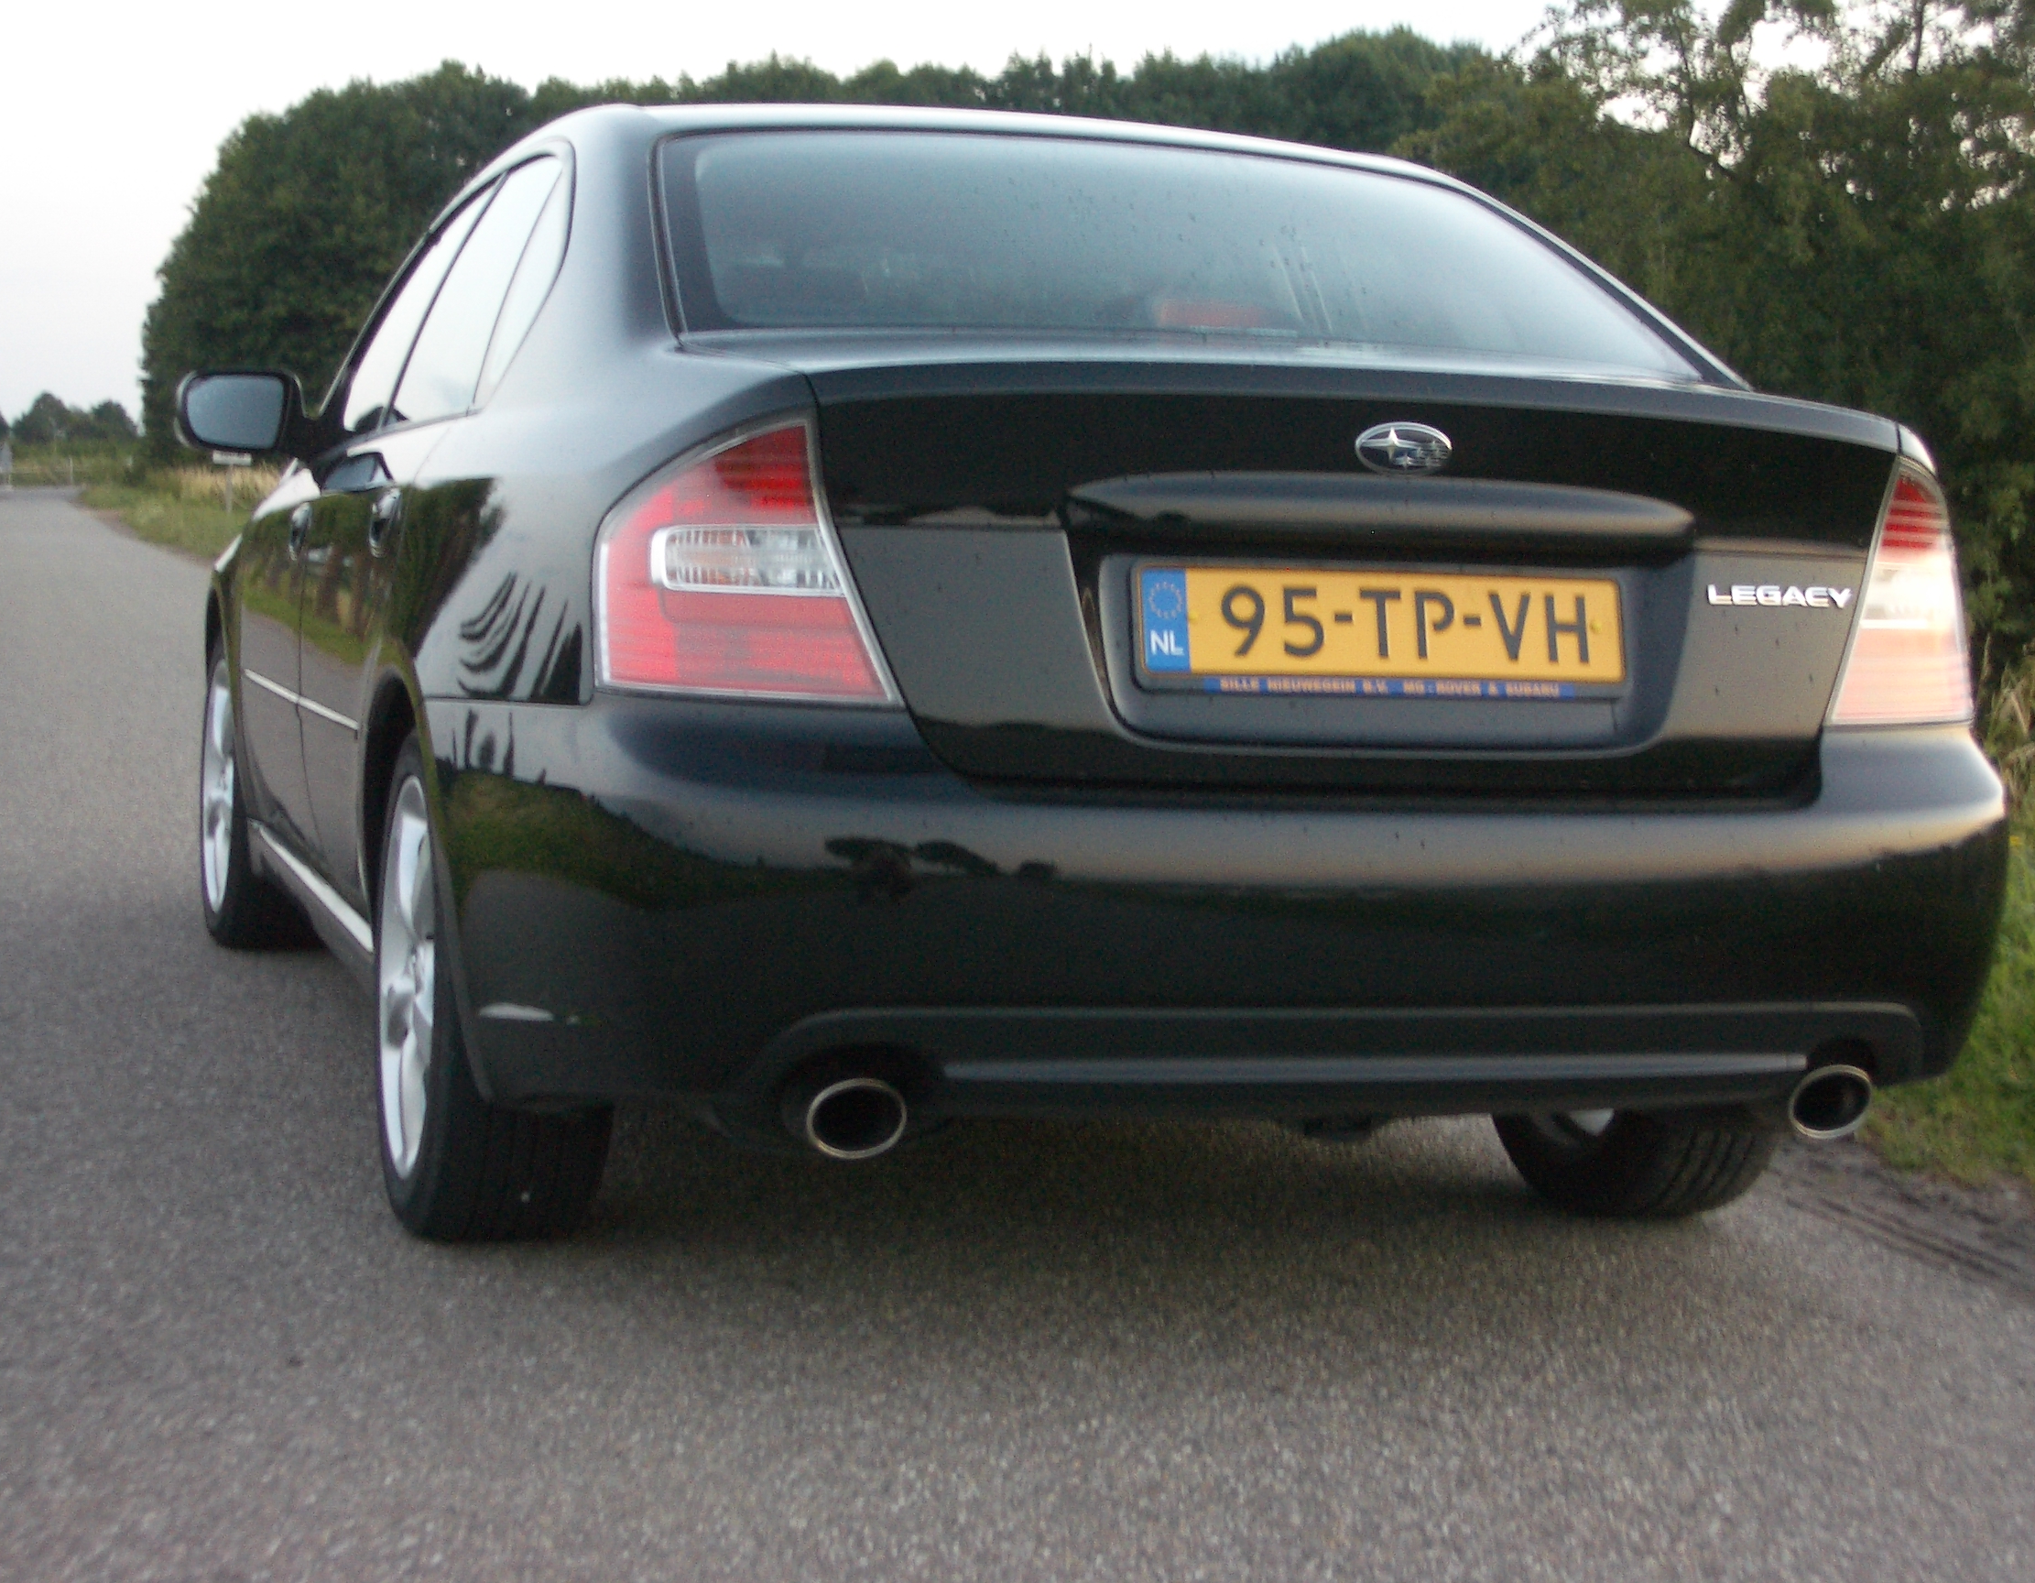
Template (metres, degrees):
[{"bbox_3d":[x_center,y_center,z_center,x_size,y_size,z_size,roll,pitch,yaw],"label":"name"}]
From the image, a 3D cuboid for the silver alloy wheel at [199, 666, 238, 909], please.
[{"bbox_3d":[-1.404,-0.006,7.024,0.180,0.465,0.465,1,5,-17],"label":"silver alloy wheel"}]

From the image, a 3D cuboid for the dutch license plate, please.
[{"bbox_3d":[0.373,-0.160,3.799,0.527,0.122,0.020,1,-6,-17],"label":"dutch license plate"}]

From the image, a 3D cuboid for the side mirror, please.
[{"bbox_3d":[-1.256,-0.611,6.103,0.205,0.140,0.120,1,5,-17],"label":"side mirror"}]

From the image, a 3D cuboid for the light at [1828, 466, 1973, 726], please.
[{"bbox_3d":[0.956,-0.214,4.085,0.275,0.275,0.230,1,5,-17],"label":"light"}]

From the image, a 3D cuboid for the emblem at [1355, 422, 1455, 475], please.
[{"bbox_3d":[0.384,-0.342,3.770,0.104,0.056,0.015,1,-7,-17],"label":"emblem"}]

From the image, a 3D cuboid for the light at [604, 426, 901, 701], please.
[{"bbox_3d":[-0.269,-0.229,3.714,0.275,0.275,0.230,1,5,-17],"label":"light"}]

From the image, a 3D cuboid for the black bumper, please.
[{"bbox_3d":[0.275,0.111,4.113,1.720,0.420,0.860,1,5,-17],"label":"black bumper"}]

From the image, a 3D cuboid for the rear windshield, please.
[{"bbox_3d":[0.157,-0.653,4.533,1.240,0.100,0.670,1,33,-17],"label":"rear windshield"}]

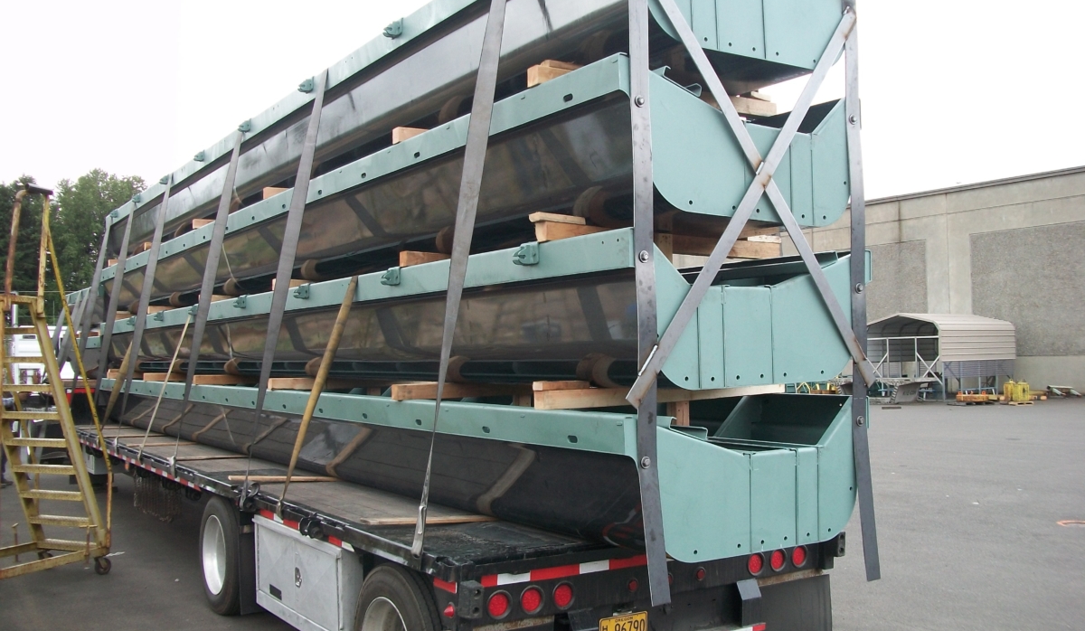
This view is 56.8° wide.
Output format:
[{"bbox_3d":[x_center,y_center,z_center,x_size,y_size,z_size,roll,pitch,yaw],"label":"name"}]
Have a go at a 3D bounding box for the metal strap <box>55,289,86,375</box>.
[{"bbox_3d":[-7.444,0.320,15.746,0.070,1.494,0.100,20,-17,-30],"label":"metal strap"}]

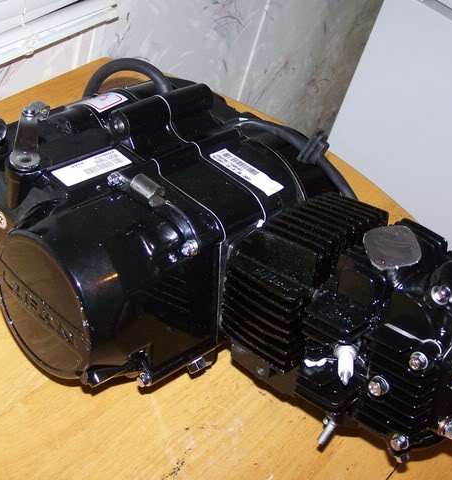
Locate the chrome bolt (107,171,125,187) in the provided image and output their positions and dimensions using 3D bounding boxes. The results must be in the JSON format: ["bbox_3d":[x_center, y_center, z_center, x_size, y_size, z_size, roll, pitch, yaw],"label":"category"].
[{"bbox_3d":[-0.081,-0.045,0.691,0.011,0.011,0.009,26,38,37],"label":"chrome bolt"}]

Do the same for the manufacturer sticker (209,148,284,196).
[{"bbox_3d":[0.017,-0.054,0.742,0.061,0.002,0.019,37,42,28],"label":"manufacturer sticker"}]

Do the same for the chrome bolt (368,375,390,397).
[{"bbox_3d":[0.102,0.097,0.628,0.013,0.013,0.009,41,44,25],"label":"chrome bolt"}]

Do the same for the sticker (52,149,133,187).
[{"bbox_3d":[-0.097,-0.053,0.685,0.020,0.001,0.060,37,44,29],"label":"sticker"}]

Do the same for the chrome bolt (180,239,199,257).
[{"bbox_3d":[-0.026,0.005,0.685,0.013,0.013,0.009,41,44,25],"label":"chrome bolt"}]

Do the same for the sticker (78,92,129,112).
[{"bbox_3d":[-0.101,-0.114,0.772,0.031,0.004,0.031,32,40,32],"label":"sticker"}]

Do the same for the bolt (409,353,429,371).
[{"bbox_3d":[0.122,0.077,0.597,0.013,0.013,0.008,41,44,25],"label":"bolt"}]

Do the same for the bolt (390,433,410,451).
[{"bbox_3d":[0.112,0.129,0.603,0.011,0.011,0.009,26,38,37],"label":"bolt"}]

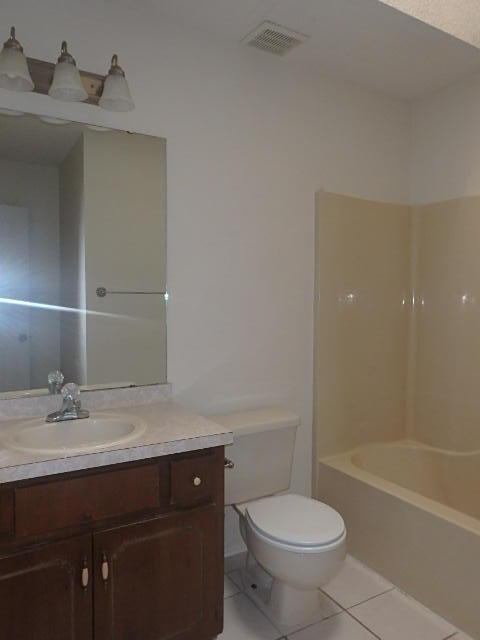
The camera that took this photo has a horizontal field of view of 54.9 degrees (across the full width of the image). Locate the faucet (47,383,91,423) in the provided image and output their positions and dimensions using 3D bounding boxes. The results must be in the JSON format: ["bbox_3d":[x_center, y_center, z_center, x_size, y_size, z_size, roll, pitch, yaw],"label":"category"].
[{"bbox_3d":[-0.591,0.286,1.611,0.150,0.130,0.160,-1,2,-30],"label":"faucet"}]

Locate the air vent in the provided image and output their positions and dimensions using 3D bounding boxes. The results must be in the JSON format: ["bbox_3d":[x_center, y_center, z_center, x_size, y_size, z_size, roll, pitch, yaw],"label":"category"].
[{"bbox_3d":[0.157,-1.240,2.054,0.235,0.025,0.200,-1,2,-30],"label":"air vent"}]

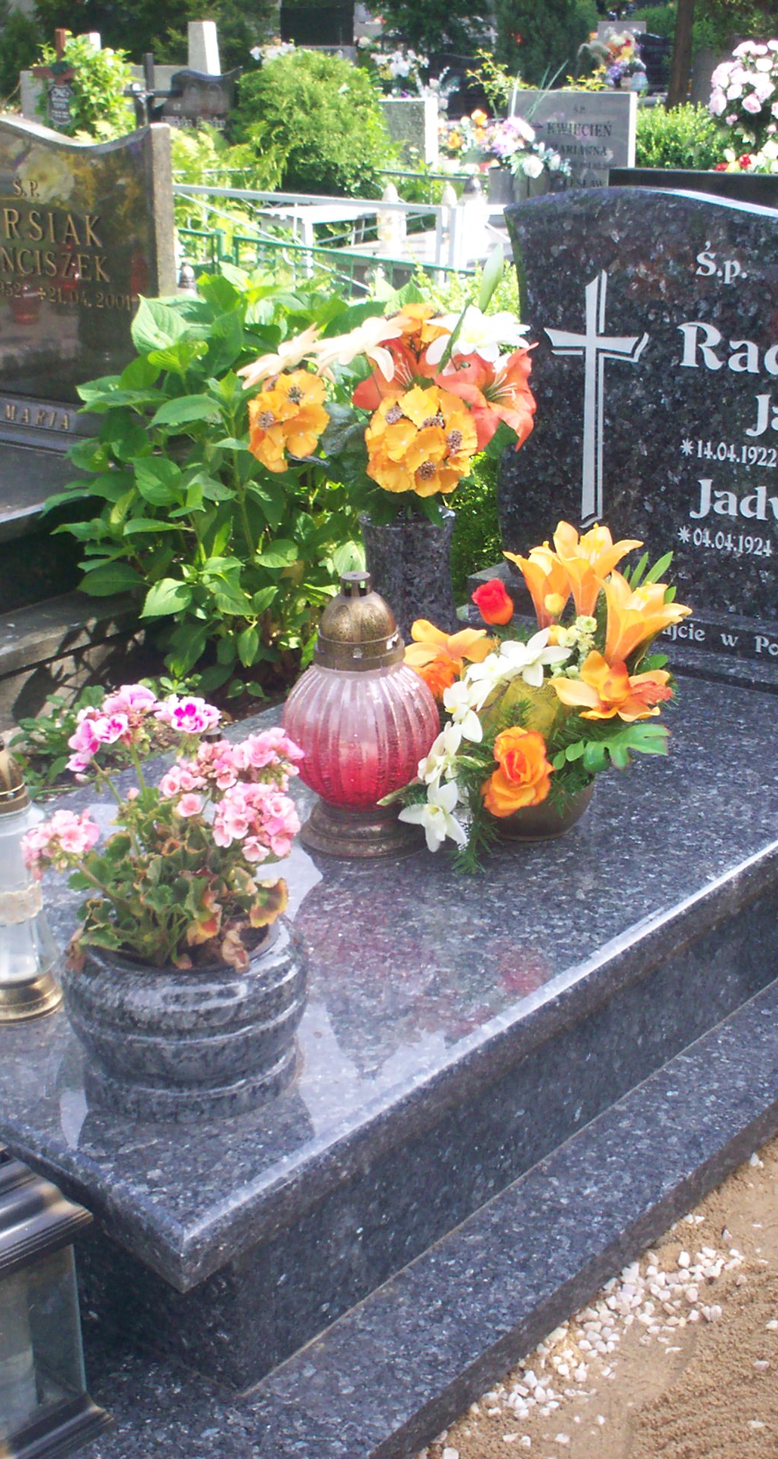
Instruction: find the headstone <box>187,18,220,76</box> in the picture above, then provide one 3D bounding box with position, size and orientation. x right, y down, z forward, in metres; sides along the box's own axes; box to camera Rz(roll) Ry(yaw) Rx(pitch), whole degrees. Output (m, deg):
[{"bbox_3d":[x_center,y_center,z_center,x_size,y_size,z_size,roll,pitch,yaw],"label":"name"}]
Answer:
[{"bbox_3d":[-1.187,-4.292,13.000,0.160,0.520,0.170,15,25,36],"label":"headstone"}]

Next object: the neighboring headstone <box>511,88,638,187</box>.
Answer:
[{"bbox_3d":[0.783,-2.445,8.623,0.600,0.510,0.080,13,24,32],"label":"neighboring headstone"}]

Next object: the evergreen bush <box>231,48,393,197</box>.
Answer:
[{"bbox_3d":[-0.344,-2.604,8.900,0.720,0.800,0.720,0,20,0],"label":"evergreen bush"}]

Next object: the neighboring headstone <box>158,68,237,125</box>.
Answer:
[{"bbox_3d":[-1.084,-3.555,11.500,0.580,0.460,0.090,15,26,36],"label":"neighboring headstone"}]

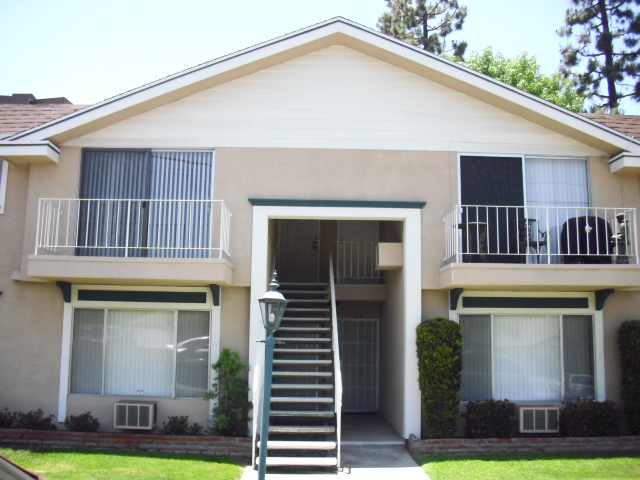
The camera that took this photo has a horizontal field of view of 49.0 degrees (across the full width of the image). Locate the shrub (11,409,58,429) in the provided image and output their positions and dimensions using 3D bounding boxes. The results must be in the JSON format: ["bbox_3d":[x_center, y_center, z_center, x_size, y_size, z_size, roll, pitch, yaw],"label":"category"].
[{"bbox_3d":[-4.698,2.970,11.561,0.680,0.400,0.500,1,-8,0],"label":"shrub"}]

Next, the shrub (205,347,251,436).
[{"bbox_3d":[-1.527,2.526,11.601,0.730,1.450,0.600,1,-8,0],"label":"shrub"}]

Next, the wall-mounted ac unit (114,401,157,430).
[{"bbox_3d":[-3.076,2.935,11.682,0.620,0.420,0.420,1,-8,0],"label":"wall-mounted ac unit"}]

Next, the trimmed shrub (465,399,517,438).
[{"bbox_3d":[2.810,2.983,11.579,0.800,0.640,0.600,1,-8,0],"label":"trimmed shrub"}]

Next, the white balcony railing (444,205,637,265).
[{"bbox_3d":[3.523,0.002,11.461,2.833,0.922,1.082,1,-9,-1],"label":"white balcony railing"}]

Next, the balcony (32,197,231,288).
[{"bbox_3d":[-2.920,0.075,11.320,3.018,1.275,1.142,1,-9,-1],"label":"balcony"}]

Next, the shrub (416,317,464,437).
[{"bbox_3d":[1.944,2.274,11.515,0.741,1.973,0.700,1,-9,-1],"label":"shrub"}]

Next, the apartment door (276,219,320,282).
[{"bbox_3d":[-0.484,0.127,16.202,0.961,2.060,0.120,1,-9,-1],"label":"apartment door"}]

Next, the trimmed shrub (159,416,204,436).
[{"bbox_3d":[-2.206,3.038,11.379,0.690,0.363,0.500,1,-9,-1],"label":"trimmed shrub"}]

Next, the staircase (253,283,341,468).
[{"bbox_3d":[-0.356,2.021,12.186,1.200,3.080,4.300,1,-8,0],"label":"staircase"}]

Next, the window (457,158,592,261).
[{"bbox_3d":[3.632,-0.504,12.417,2.380,2.030,0.120,1,-8,0],"label":"window"}]

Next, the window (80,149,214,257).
[{"bbox_3d":[-3.044,-0.554,12.361,2.380,2.030,0.120,1,-8,0],"label":"window"}]

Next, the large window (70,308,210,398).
[{"bbox_3d":[-3.083,1.950,12.069,2.380,1.500,0.120,1,-8,0],"label":"large window"}]

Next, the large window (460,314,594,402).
[{"bbox_3d":[3.542,2.008,11.998,2.335,1.465,0.120,1,-9,-1],"label":"large window"}]

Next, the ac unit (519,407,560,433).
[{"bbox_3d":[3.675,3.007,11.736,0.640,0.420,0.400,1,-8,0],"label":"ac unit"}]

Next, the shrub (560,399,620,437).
[{"bbox_3d":[4.378,2.920,11.448,0.959,0.640,0.650,1,-9,-1],"label":"shrub"}]

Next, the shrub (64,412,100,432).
[{"bbox_3d":[-3.812,2.966,11.366,0.560,0.370,0.500,1,-9,-1],"label":"shrub"}]

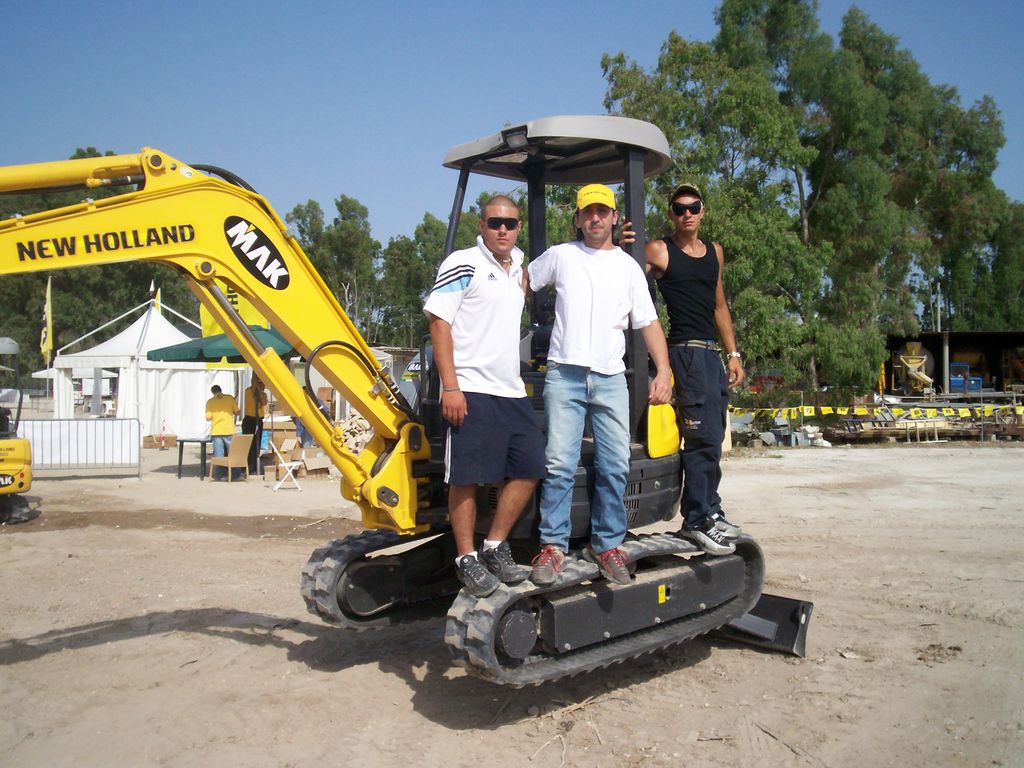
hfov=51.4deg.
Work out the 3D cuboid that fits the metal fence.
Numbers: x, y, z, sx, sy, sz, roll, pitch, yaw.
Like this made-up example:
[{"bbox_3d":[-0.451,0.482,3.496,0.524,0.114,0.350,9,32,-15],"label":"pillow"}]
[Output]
[{"bbox_3d":[-7.770,1.169,19.000,2.400,1.080,0.350,0,-1,-12],"label":"metal fence"}]

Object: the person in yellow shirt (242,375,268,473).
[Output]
[{"bbox_3d":[-4.703,0.764,19.600,0.420,1.800,0.500,0,-1,-21],"label":"person in yellow shirt"}]

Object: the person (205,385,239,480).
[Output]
[{"bbox_3d":[-5.210,0.870,19.100,0.580,1.690,0.420,0,-1,-7],"label":"person"}]

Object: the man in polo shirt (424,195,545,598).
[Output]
[{"bbox_3d":[-0.114,0.011,4.770,0.560,1.710,0.450,0,-1,-24],"label":"man in polo shirt"}]

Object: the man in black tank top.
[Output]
[{"bbox_3d":[0.902,-0.104,5.380,0.580,1.810,0.460,0,-1,-9],"label":"man in black tank top"}]

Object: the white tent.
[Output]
[{"bbox_3d":[-10.941,-0.290,32.500,4.000,4.500,4.000,-1,-1,35],"label":"white tent"}]

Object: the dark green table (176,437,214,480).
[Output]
[{"bbox_3d":[-5.555,1.377,19.300,0.800,0.740,0.800,1,-1,-40],"label":"dark green table"}]

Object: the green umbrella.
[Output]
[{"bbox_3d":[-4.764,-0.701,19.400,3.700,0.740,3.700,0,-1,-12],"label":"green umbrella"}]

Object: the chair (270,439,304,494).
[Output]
[{"bbox_3d":[-3.507,1.270,16.600,0.500,0.820,0.430,0,-1,-12],"label":"chair"}]

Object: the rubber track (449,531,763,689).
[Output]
[{"bbox_3d":[0.536,1.058,5.247,1.930,0.497,0.283,-3,2,-40],"label":"rubber track"}]

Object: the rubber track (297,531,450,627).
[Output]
[{"bbox_3d":[-0.305,1.051,6.256,1.930,0.497,0.283,-3,2,-40],"label":"rubber track"}]

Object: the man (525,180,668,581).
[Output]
[{"bbox_3d":[0.409,-0.035,4.920,0.660,1.770,0.440,0,-1,-5],"label":"man"}]

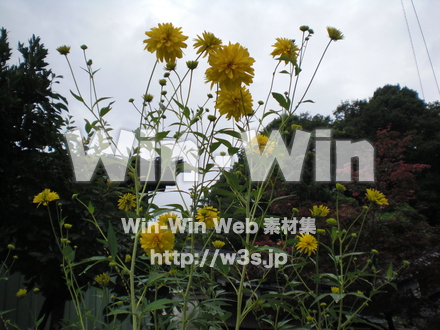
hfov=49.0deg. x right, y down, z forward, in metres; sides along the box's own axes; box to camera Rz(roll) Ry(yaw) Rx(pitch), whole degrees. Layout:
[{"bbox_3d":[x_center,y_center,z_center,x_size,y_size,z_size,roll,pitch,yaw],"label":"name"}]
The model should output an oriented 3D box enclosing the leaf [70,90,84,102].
[{"bbox_3d":[-0.310,-0.149,1.050,0.038,0.007,0.014,42,-21,-5],"label":"leaf"}]

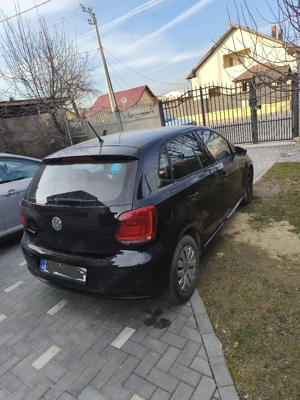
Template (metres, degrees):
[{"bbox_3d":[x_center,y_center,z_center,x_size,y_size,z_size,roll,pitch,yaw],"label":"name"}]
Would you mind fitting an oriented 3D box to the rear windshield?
[{"bbox_3d":[-0.649,-0.127,2.196,1.270,0.438,0.128,2,-17,32],"label":"rear windshield"}]

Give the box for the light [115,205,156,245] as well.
[{"bbox_3d":[-0.097,0.186,1.869,0.300,0.250,0.210,2,20,32],"label":"light"}]

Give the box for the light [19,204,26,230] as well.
[{"bbox_3d":[-1.200,0.147,2.557,0.300,0.250,0.210,2,20,32],"label":"light"}]

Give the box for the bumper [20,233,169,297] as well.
[{"bbox_3d":[-0.615,0.529,2.288,1.630,0.470,0.410,2,20,32],"label":"bumper"}]

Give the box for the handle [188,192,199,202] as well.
[{"bbox_3d":[0.401,-0.031,2.354,0.055,0.050,0.190,2,20,32],"label":"handle"}]

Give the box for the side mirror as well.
[{"bbox_3d":[1.228,-0.654,3.561,0.180,0.135,0.120,2,20,32],"label":"side mirror"}]

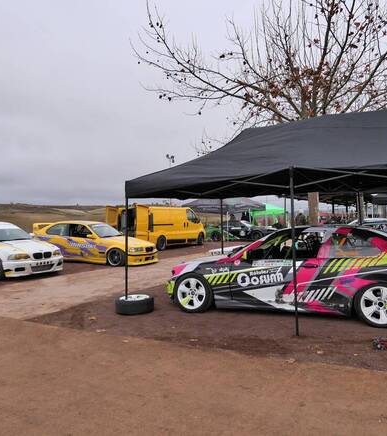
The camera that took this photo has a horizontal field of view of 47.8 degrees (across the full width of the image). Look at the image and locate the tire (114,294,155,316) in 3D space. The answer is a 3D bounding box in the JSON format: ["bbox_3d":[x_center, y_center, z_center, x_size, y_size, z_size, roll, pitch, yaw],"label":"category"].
[{"bbox_3d":[-0.945,1.388,7.075,0.630,0.220,0.630,0,0,0],"label":"tire"}]

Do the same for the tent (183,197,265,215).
[{"bbox_3d":[1.957,-0.085,28.000,5.000,3.000,3.400,0,0,-12],"label":"tent"}]

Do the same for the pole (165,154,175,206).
[{"bbox_3d":[-2.585,-2.792,48.000,1.200,8.380,0.600,0,0,0],"label":"pole"}]

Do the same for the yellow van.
[{"bbox_3d":[-1.478,0.471,21.763,2.000,1.960,5.430,0,0,36],"label":"yellow van"}]

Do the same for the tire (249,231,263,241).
[{"bbox_3d":[3.832,1.093,26.304,0.640,0.640,0.250,0,0,18],"label":"tire"}]

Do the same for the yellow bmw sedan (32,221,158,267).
[{"bbox_3d":[-3.259,0.803,14.465,4.480,1.360,1.750,0,0,28],"label":"yellow bmw sedan"}]

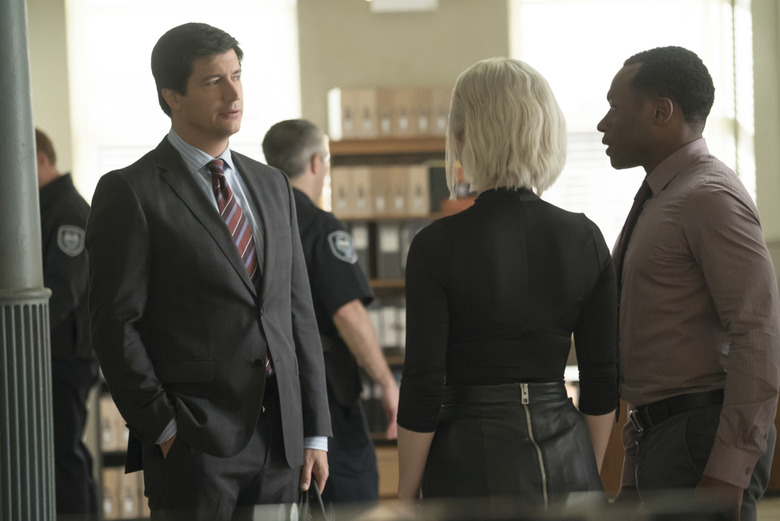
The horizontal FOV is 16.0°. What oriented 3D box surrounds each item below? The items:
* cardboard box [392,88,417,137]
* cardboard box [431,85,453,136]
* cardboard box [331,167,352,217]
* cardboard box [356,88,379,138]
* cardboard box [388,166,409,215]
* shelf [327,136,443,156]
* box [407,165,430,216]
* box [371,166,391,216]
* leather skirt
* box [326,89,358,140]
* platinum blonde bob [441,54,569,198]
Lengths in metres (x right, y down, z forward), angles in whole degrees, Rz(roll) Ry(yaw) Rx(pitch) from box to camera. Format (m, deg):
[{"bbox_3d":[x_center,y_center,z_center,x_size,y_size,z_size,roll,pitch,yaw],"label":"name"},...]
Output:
[{"bbox_3d":[0.038,-0.793,14.952,0.103,0.260,0.260,-2,0,-15],"label":"cardboard box"},{"bbox_3d":[0.257,-0.846,15.822,0.107,0.276,0.250,-2,-1,-16],"label":"cardboard box"},{"bbox_3d":[-0.303,-0.375,15.651,0.107,0.276,0.250,-2,-1,-16],"label":"cardboard box"},{"bbox_3d":[-0.159,-0.820,15.702,0.107,0.276,0.250,-2,-1,-16],"label":"cardboard box"},{"bbox_3d":[0.019,-0.386,15.744,0.107,0.276,0.250,-2,-1,-16],"label":"cardboard box"},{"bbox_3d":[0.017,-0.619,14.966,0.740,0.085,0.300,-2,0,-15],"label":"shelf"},{"bbox_3d":[0.120,-0.371,14.973,0.103,0.260,0.260,-2,0,-15],"label":"box"},{"bbox_3d":[-0.082,-0.365,14.918,0.103,0.260,0.260,-2,0,-15],"label":"box"},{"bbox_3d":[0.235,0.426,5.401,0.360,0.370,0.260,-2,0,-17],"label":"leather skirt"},{"bbox_3d":[-0.242,-0.781,14.877,0.103,0.260,0.260,-2,0,-15],"label":"box"},{"bbox_3d":[0.215,-0.248,5.150,0.218,0.252,0.235,-2,-1,-32],"label":"platinum blonde bob"}]

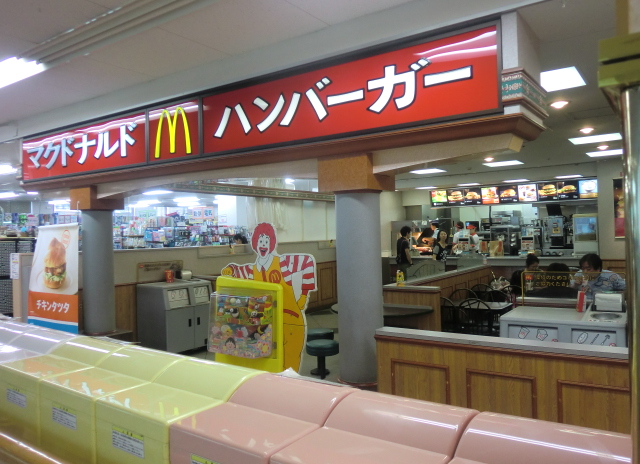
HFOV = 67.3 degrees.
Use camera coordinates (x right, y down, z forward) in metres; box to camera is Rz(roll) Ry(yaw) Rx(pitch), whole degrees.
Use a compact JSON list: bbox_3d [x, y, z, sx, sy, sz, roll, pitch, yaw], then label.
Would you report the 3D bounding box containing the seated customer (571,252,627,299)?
[{"bbox_3d":[2.899,0.898,4.936,0.520,1.260,0.720,-1,0,34],"label":"seated customer"}]

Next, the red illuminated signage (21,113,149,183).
[{"bbox_3d":[-3.703,-1.235,7.434,3.460,0.720,0.150,-1,0,34],"label":"red illuminated signage"}]

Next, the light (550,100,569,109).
[{"bbox_3d":[2.964,-1.576,5.938,0.200,0.060,0.200,-1,0,34],"label":"light"}]

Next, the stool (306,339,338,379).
[{"bbox_3d":[0.025,1.401,5.294,0.370,0.380,0.370,-1,0,0],"label":"stool"}]

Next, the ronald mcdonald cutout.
[{"bbox_3d":[-0.451,0.773,4.100,1.080,1.660,0.100,-1,0,37],"label":"ronald mcdonald cutout"}]

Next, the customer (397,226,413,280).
[{"bbox_3d":[1.712,0.716,9.700,0.320,1.670,0.460,-1,0,-30],"label":"customer"}]

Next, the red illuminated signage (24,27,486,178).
[{"bbox_3d":[-1.823,-1.275,6.162,8.000,0.770,0.150,-1,0,34],"label":"red illuminated signage"}]

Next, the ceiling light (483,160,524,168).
[{"bbox_3d":[4.375,-1.616,11.478,0.810,0.060,0.700,-1,0,34],"label":"ceiling light"}]

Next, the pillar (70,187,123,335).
[{"bbox_3d":[-3.615,0.482,7.885,0.580,2.370,0.580,-1,0,34],"label":"pillar"}]

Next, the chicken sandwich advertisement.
[{"bbox_3d":[-2.545,0.699,4.600,0.880,1.500,0.100,-1,0,34],"label":"chicken sandwich advertisement"}]

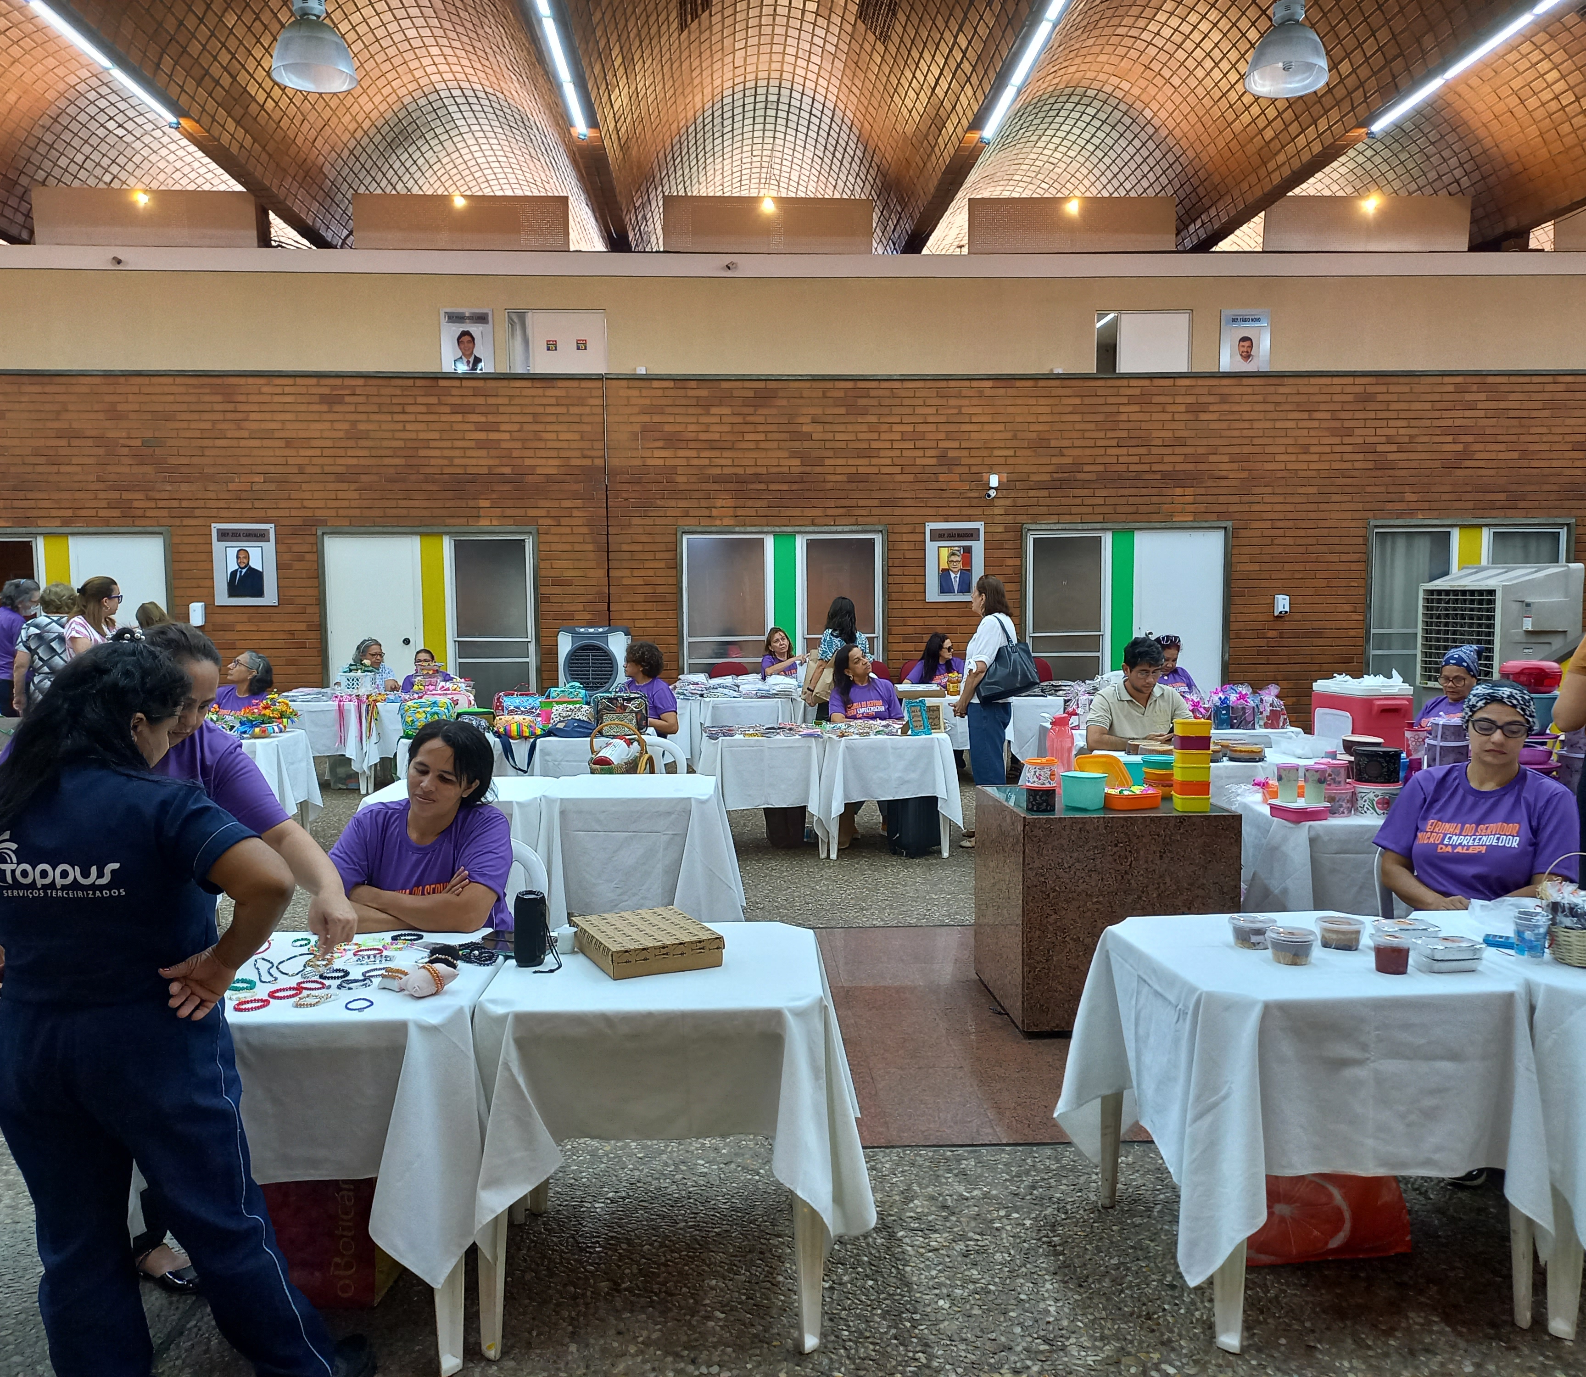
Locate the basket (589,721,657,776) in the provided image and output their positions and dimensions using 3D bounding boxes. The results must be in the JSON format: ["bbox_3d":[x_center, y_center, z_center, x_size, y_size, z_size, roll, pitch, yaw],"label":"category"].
[{"bbox_3d":[-0.840,0.384,6.400,0.320,0.440,0.290,-1,5,-6],"label":"basket"}]

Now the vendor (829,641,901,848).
[{"bbox_3d":[0.468,0.338,8.497,0.480,1.218,0.820,-1,4,-9],"label":"vendor"}]

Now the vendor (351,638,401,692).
[{"bbox_3d":[-3.680,0.172,11.535,0.500,1.220,0.720,-1,4,-9],"label":"vendor"}]

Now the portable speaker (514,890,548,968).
[{"bbox_3d":[-0.584,0.533,2.946,0.072,0.155,0.072,0,4,0],"label":"portable speaker"}]

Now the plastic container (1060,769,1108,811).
[{"bbox_3d":[1.038,0.361,4.715,0.130,0.120,0.120,3,6,35],"label":"plastic container"}]

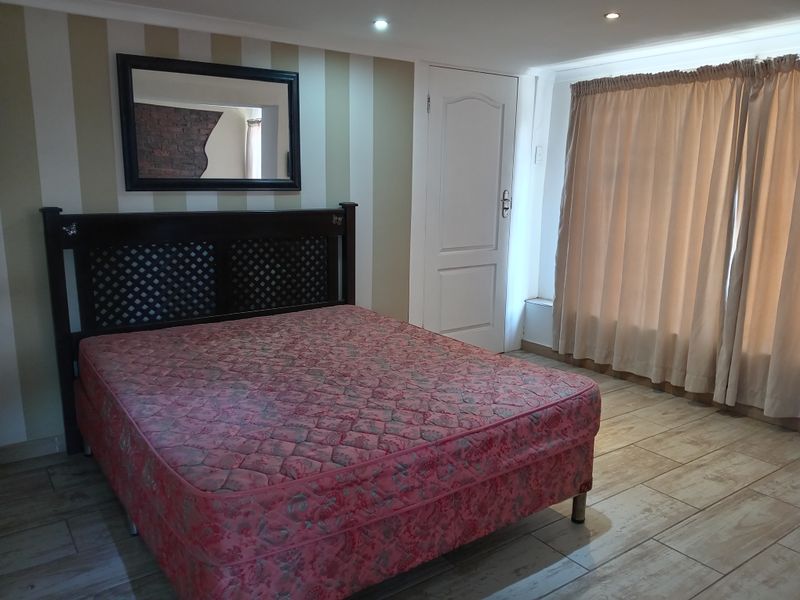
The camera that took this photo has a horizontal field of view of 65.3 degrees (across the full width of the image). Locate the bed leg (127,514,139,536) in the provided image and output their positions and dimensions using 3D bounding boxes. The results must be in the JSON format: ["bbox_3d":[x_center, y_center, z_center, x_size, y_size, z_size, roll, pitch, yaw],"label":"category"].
[{"bbox_3d":[-0.989,0.815,2.331,0.050,0.120,0.050,-7,13,-35],"label":"bed leg"}]

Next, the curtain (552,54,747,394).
[{"bbox_3d":[1.520,-0.442,3.940,0.100,1.893,1.271,-7,13,-35],"label":"curtain"}]

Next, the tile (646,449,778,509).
[{"bbox_3d":[1.442,0.812,2.875,0.709,0.010,0.278,-7,13,-35],"label":"tile"}]

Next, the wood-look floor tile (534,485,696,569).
[{"bbox_3d":[0.867,0.882,2.465,0.709,0.010,0.278,-7,13,-35],"label":"wood-look floor tile"}]

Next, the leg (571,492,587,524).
[{"bbox_3d":[0.706,0.815,2.458,0.050,0.120,0.050,1,11,0],"label":"leg"}]

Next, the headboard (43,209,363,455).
[{"bbox_3d":[-0.942,0.088,3.353,1.618,1.169,0.075,-7,13,-35],"label":"headboard"}]

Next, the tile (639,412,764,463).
[{"bbox_3d":[1.571,0.733,3.303,0.717,0.010,0.278,-7,13,-35],"label":"tile"}]

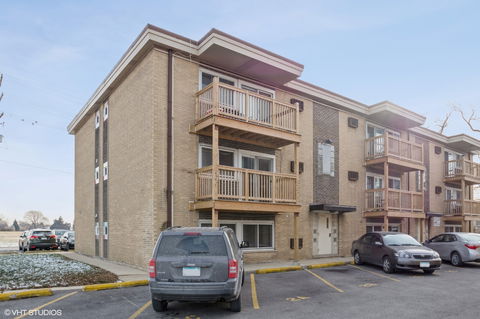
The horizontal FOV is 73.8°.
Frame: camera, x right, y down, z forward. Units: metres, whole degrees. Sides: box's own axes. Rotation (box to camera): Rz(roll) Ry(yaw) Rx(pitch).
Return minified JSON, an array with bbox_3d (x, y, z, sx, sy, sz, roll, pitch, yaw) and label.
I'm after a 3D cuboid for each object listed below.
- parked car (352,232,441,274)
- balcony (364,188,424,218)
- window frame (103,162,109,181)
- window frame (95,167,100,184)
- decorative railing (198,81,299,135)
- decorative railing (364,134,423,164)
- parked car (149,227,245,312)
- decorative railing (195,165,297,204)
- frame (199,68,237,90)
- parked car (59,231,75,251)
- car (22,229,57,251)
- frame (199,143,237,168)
[{"bbox_3d":[6.030,3.620,12.950,1.720,1.470,4.500,0,-11,-2],"label":"parked car"},{"bbox_3d":[8.832,2.522,18.353,3.950,1.429,1.380,6,-10,-36],"label":"balcony"},{"bbox_3d":[-6.194,0.556,14.800,0.100,0.820,0.680,6,-10,-37],"label":"window frame"},{"bbox_3d":[-7.582,0.879,17.027,0.120,0.920,0.880,8,-14,-36],"label":"window frame"},{"bbox_3d":[0.361,-1.644,12.402,4.000,1.200,1.300,8,-14,-36],"label":"decorative railing"},{"bbox_3d":[8.816,-0.473,18.291,3.850,1.180,1.300,6,-10,-36],"label":"decorative railing"},{"bbox_3d":[-0.800,2.474,7.850,1.760,1.670,4.400,0,-11,2],"label":"parked car"},{"bbox_3d":[0.356,1.170,12.219,3.950,1.150,1.300,8,-14,-36],"label":"decorative railing"},{"bbox_3d":[-0.776,-2.620,12.010,1.743,1.200,0.120,6,-10,-36],"label":"frame"},{"bbox_3d":[-12.730,6.171,24.900,1.800,1.470,4.500,6,-10,-36],"label":"parked car"},{"bbox_3d":[-15.500,6.060,24.600,1.850,1.670,4.600,9,-14,-39],"label":"car"},{"bbox_3d":[-0.748,0.127,12.195,1.750,1.200,0.120,8,-14,-36],"label":"frame"}]

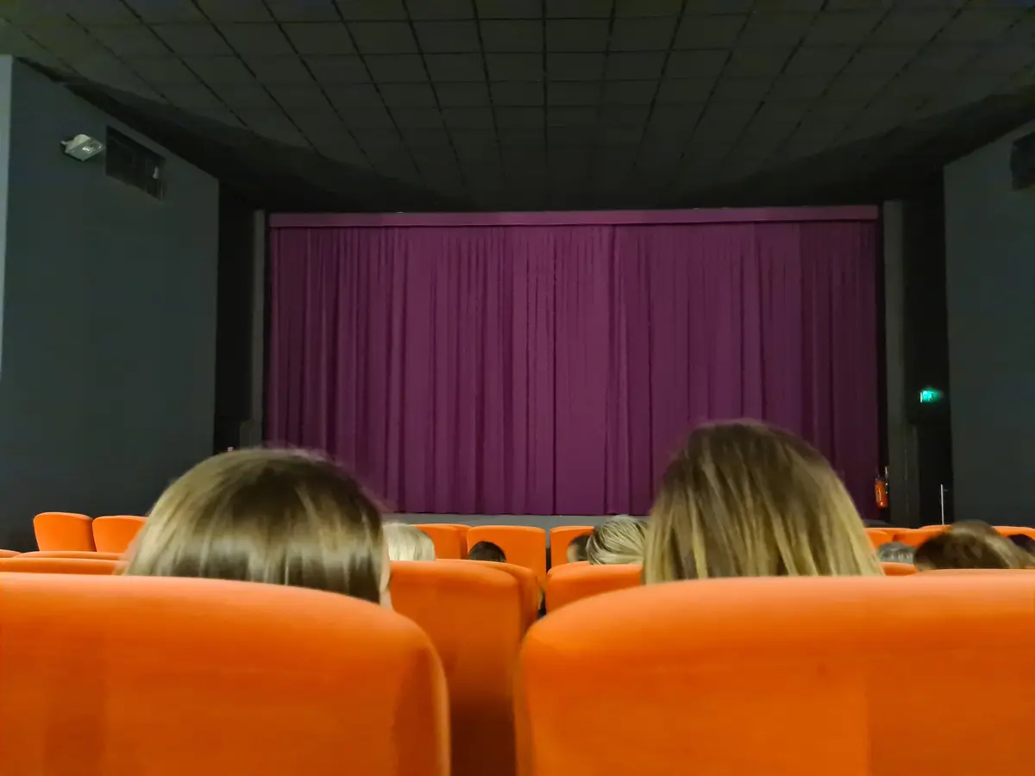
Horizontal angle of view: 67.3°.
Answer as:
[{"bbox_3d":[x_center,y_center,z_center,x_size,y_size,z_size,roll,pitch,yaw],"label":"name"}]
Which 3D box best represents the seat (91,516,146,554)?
[{"bbox_3d":[-2.857,1.444,6.053,0.550,0.950,0.620,-1,-4,16],"label":"seat"}]

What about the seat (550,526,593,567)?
[{"bbox_3d":[0.508,1.437,5.576,0.550,0.950,0.620,0,-4,2],"label":"seat"}]

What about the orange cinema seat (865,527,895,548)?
[{"bbox_3d":[2.255,1.446,5.518,0.550,0.950,0.620,0,-4,-4],"label":"orange cinema seat"}]

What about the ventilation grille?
[{"bbox_3d":[-4.693,-2.737,9.580,0.080,0.560,1.100,0,-4,9],"label":"ventilation grille"}]

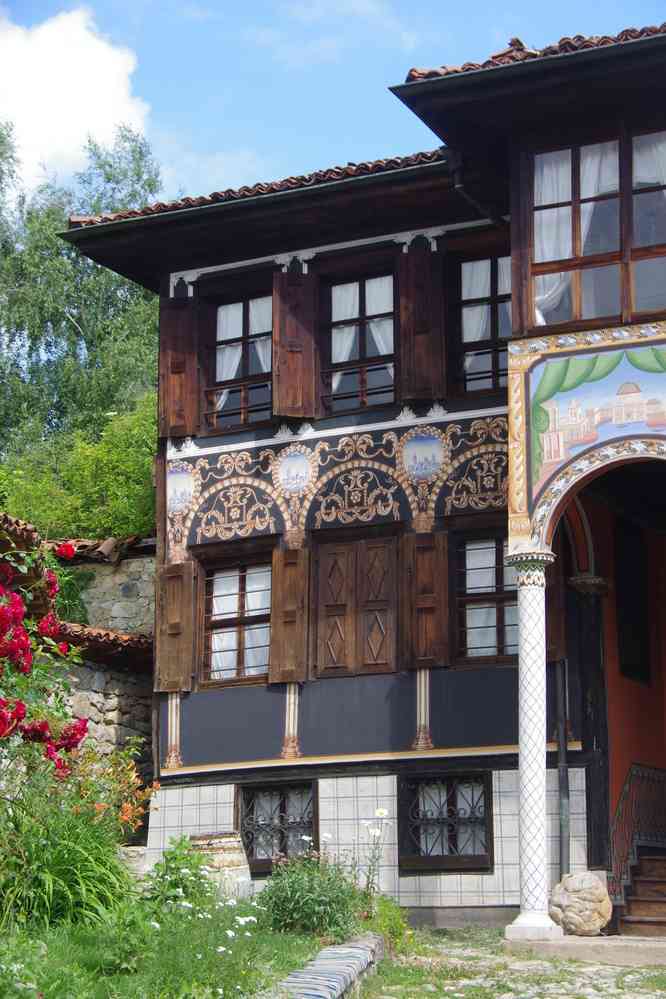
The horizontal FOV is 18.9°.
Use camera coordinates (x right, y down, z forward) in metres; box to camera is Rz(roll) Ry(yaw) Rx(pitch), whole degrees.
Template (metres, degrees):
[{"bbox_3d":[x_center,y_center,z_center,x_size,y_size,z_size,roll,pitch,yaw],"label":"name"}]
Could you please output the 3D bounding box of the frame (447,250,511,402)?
[{"bbox_3d":[1.481,-1.608,18.331,0.888,1.458,0.120,-7,-16,25],"label":"frame"}]

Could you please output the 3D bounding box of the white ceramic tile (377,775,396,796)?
[{"bbox_3d":[0.538,2.867,20.009,0.214,0.204,0.020,-7,-15,25],"label":"white ceramic tile"}]

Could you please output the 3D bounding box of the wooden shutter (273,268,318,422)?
[{"bbox_3d":[-0.415,-1.660,21.399,0.469,1.637,0.070,-2,-13,6],"label":"wooden shutter"}]

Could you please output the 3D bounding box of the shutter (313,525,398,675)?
[{"bbox_3d":[0.200,0.986,19.057,0.892,1.389,0.080,-6,-14,27],"label":"shutter"}]

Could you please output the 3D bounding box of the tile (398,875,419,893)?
[{"bbox_3d":[0.660,3.338,17.368,0.199,0.154,0.015,-7,-16,25],"label":"tile"}]

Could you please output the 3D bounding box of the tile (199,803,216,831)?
[{"bbox_3d":[-1.210,3.079,19.345,0.187,0.243,0.020,-6,-14,27],"label":"tile"}]

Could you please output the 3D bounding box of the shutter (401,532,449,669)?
[{"bbox_3d":[0.816,0.910,17.843,0.465,1.229,0.060,-7,-16,25],"label":"shutter"}]

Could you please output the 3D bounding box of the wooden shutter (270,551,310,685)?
[{"bbox_3d":[-0.406,1.077,18.404,0.403,1.268,0.060,-7,-16,25],"label":"wooden shutter"}]

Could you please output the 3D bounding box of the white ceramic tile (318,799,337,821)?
[{"bbox_3d":[-0.049,2.912,18.768,0.185,0.198,0.020,-6,-14,27],"label":"white ceramic tile"}]

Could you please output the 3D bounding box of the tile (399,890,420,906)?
[{"bbox_3d":[0.752,3.928,19.655,0.226,0.145,0.020,-7,-15,25],"label":"tile"}]

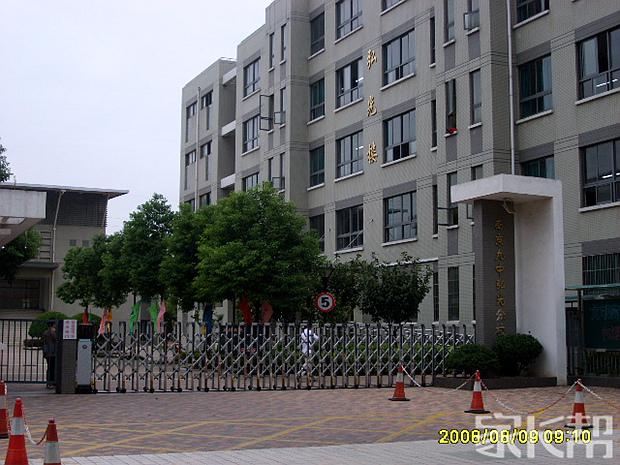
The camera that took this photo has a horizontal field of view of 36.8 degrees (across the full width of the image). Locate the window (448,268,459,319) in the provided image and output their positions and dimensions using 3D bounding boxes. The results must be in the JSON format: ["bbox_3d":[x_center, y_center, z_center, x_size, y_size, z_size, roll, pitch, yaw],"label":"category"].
[{"bbox_3d":[5.598,2.384,35.937,0.140,2.058,0.714,3,-7,-26],"label":"window"}]

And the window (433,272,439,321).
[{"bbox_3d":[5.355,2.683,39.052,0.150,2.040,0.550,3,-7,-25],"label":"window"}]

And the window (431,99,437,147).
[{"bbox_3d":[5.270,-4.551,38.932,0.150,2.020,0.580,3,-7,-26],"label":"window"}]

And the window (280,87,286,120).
[{"bbox_3d":[-1.387,-6.840,50.925,0.150,2.070,0.700,3,-7,-25],"label":"window"}]

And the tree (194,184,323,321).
[{"bbox_3d":[-1.695,1.459,30.323,4.164,6.115,4.164,0,-6,0],"label":"tree"}]

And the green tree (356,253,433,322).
[{"bbox_3d":[2.951,2.725,32.699,2.747,4.060,2.692,0,-6,0],"label":"green tree"}]

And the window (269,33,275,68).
[{"bbox_3d":[-2.083,-10.224,52.773,0.150,2.040,0.650,3,-7,-25],"label":"window"}]

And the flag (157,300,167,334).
[{"bbox_3d":[-5.580,3.138,35.000,0.370,1.300,0.200,-1,-6,11],"label":"flag"}]

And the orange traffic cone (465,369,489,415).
[{"bbox_3d":[2.825,2.689,15.725,0.360,0.700,0.360,5,-8,-40],"label":"orange traffic cone"}]

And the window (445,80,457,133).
[{"bbox_3d":[5.509,-4.833,36.050,0.150,2.080,0.750,3,-7,-26],"label":"window"}]

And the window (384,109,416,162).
[{"bbox_3d":[4.070,-4.251,41.619,0.150,2.020,2.790,3,-7,-25],"label":"window"}]

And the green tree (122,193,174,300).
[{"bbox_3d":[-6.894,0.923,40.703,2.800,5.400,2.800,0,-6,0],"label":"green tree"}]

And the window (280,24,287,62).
[{"bbox_3d":[-1.406,-10.546,52.006,0.140,2.187,0.684,3,-7,-26],"label":"window"}]

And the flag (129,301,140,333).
[{"bbox_3d":[-8.102,3.924,43.000,0.580,1.400,0.300,3,-7,-26],"label":"flag"}]

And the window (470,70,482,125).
[{"bbox_3d":[6.240,-5.023,34.625,0.150,1.950,0.700,3,-7,-25],"label":"window"}]

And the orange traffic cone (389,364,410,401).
[{"bbox_3d":[1.794,3.006,18.646,0.380,0.700,0.380,1,-6,-10],"label":"orange traffic cone"}]

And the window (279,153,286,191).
[{"bbox_3d":[-1.426,-3.325,51.251,0.140,2.065,0.743,3,-7,-26],"label":"window"}]

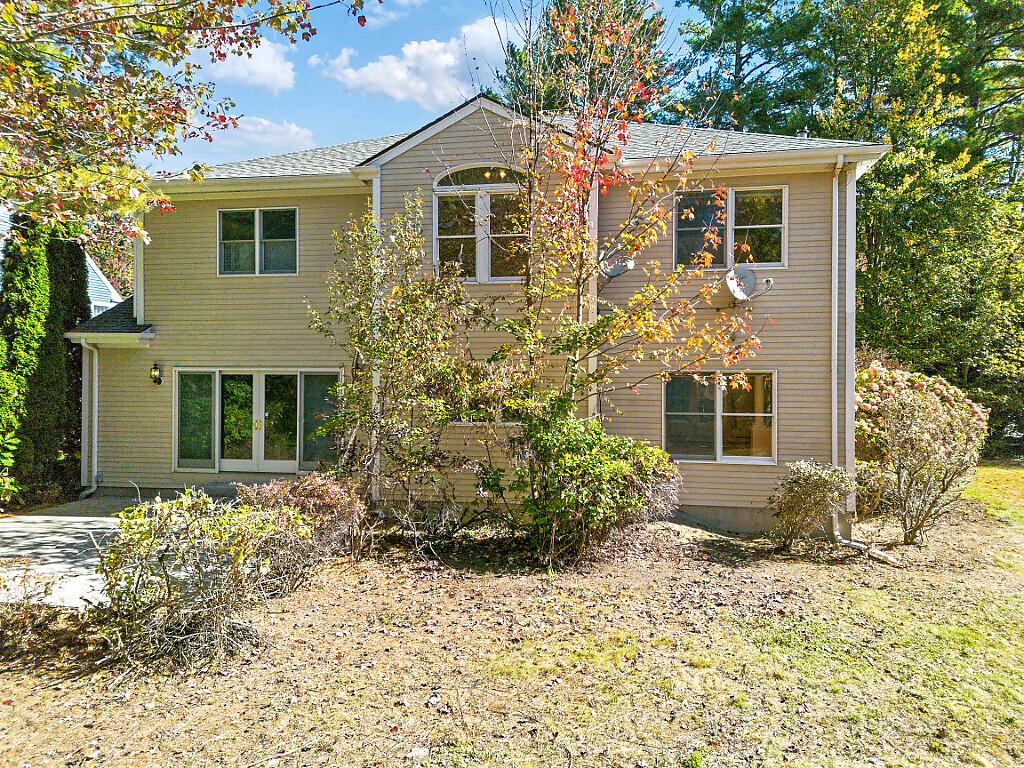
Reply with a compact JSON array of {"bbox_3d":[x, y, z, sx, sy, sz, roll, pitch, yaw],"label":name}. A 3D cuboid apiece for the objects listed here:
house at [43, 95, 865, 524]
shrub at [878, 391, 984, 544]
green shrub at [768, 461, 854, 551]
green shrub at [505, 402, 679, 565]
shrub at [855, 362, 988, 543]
[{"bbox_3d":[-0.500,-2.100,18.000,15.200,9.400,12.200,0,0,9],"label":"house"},{"bbox_3d":[7.030,1.400,11.900,1.780,2.550,1.700,0,0,9],"label":"shrub"},{"bbox_3d":[4.800,1.950,11.400,1.380,1.440,1.250,0,0,9],"label":"green shrub"},{"bbox_3d":[1.180,1.480,10.500,2.500,2.350,2.000,0,0,9],"label":"green shrub"},{"bbox_3d":[7.500,1.120,13.000,2.500,3.000,2.200,0,0,9],"label":"shrub"}]

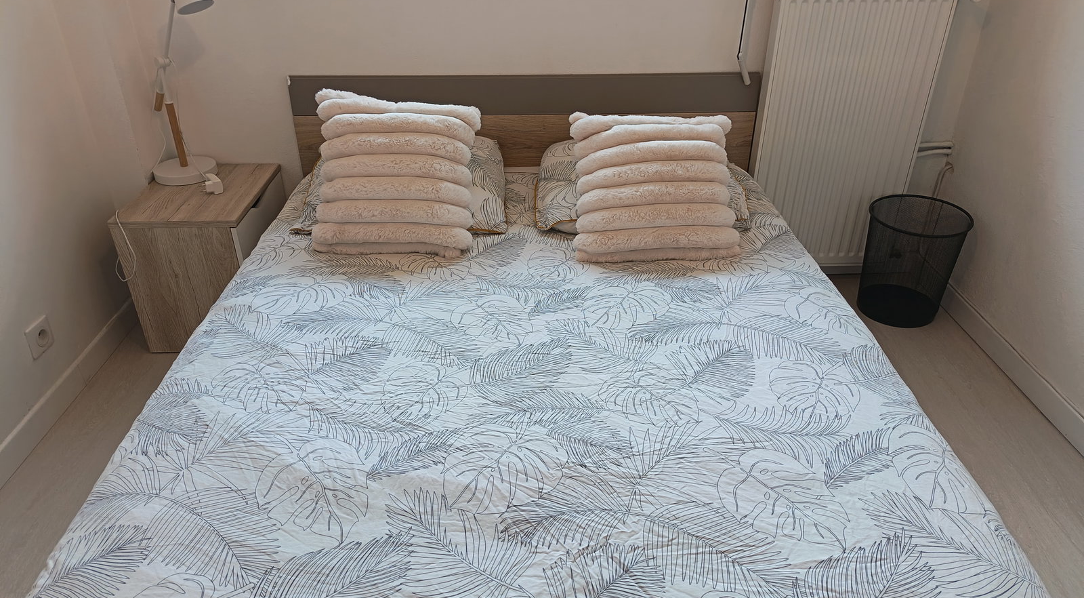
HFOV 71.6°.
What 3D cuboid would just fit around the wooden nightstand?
[{"bbox_3d":[-1.022,-0.135,2.372,0.356,0.443,0.423,-1,32,0],"label":"wooden nightstand"}]

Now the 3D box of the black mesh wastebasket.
[{"bbox_3d":[1.173,-0.116,2.414,0.301,0.341,0.301,-1,32,0],"label":"black mesh wastebasket"}]

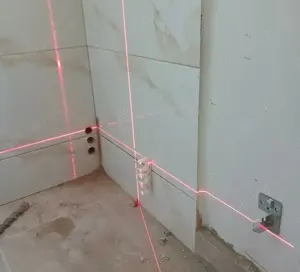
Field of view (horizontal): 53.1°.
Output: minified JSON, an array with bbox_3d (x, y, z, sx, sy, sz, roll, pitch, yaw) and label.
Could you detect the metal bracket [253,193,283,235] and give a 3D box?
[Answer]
[{"bbox_3d":[0.212,0.156,0.570,0.046,0.072,0.053,-17,27,-30],"label":"metal bracket"}]

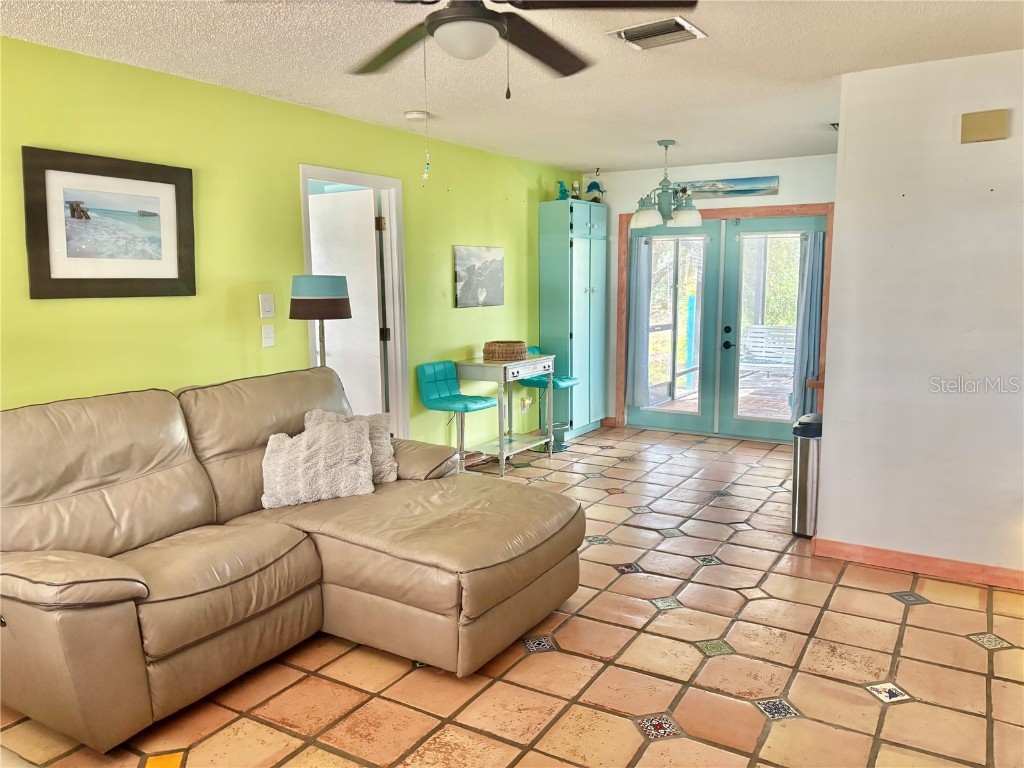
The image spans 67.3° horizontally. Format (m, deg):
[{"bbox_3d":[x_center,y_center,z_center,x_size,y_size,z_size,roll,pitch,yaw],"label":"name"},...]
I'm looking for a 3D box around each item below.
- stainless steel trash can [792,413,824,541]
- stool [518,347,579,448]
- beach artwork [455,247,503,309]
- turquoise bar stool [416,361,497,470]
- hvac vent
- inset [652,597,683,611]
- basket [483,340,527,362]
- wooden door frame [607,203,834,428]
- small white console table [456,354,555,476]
[{"bbox_3d":[1.782,0.512,4.423,0.300,0.700,0.340,4,9,31],"label":"stainless steel trash can"},{"bbox_3d":[0.322,0.120,6.675,0.410,0.880,0.410,4,9,31],"label":"stool"},{"bbox_3d":[-0.251,-0.843,6.059,0.030,0.465,0.685,4,9,31],"label":"beach artwork"},{"bbox_3d":[-0.367,0.312,5.321,0.450,0.879,0.430,5,10,32],"label":"turquoise bar stool"},{"bbox_3d":[0.598,-1.417,3.132,0.310,0.030,0.305,5,10,32],"label":"hvac vent"},{"bbox_3d":[0.709,1.008,3.507,0.102,0.010,0.102,-2,8,-13],"label":"inset"},{"bbox_3d":[-0.054,-0.266,6.116,0.320,0.140,0.340,0,8,0],"label":"basket"},{"bbox_3d":[1.863,-0.537,7.002,1.910,2.065,0.100,4,9,31],"label":"wooden door frame"},{"bbox_3d":[-0.045,0.219,6.111,0.430,0.840,0.775,4,9,31],"label":"small white console table"}]

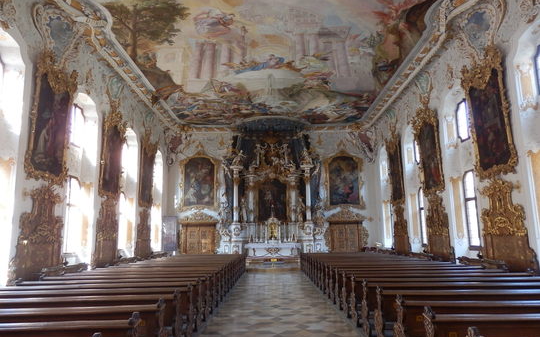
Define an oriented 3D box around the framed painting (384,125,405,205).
[{"bbox_3d":[6.988,0.102,21.747,0.250,3.750,1.950,-1,-10,0],"label":"framed painting"}]

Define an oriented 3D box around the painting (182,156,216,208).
[{"bbox_3d":[-5.070,0.989,28.151,2.419,3.789,0.150,-1,-10,0],"label":"painting"}]

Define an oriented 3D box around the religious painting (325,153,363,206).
[{"bbox_3d":[5.376,0.844,28.150,2.525,3.790,0.150,-1,-10,0],"label":"religious painting"}]

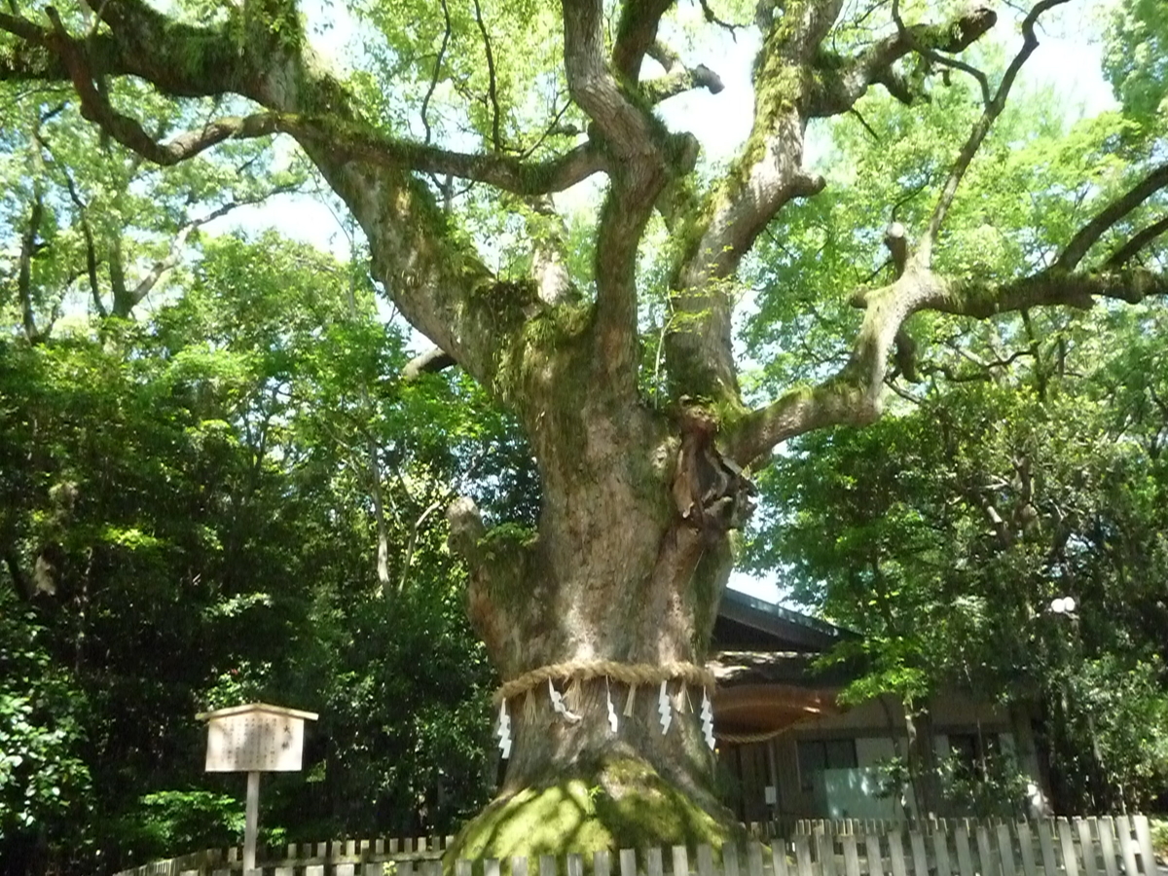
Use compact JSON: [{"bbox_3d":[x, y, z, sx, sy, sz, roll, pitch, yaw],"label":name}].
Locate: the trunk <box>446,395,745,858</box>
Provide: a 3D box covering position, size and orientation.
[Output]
[{"bbox_3d":[0.157,1.981,11.289,3.150,4.900,2.800,-2,-18,0],"label":"trunk"}]

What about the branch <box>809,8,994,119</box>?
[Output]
[{"bbox_3d":[4.438,-5.235,14.049,2.400,1.450,1.000,-2,-18,0],"label":"branch"}]

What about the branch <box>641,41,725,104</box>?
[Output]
[{"bbox_3d":[1.325,-4.852,13.440,1.050,0.750,0.550,-2,-18,0],"label":"branch"}]

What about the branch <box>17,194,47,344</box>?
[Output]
[{"bbox_3d":[-12.512,-3.854,22.969,0.500,3.300,0.500,-2,-18,0],"label":"branch"}]

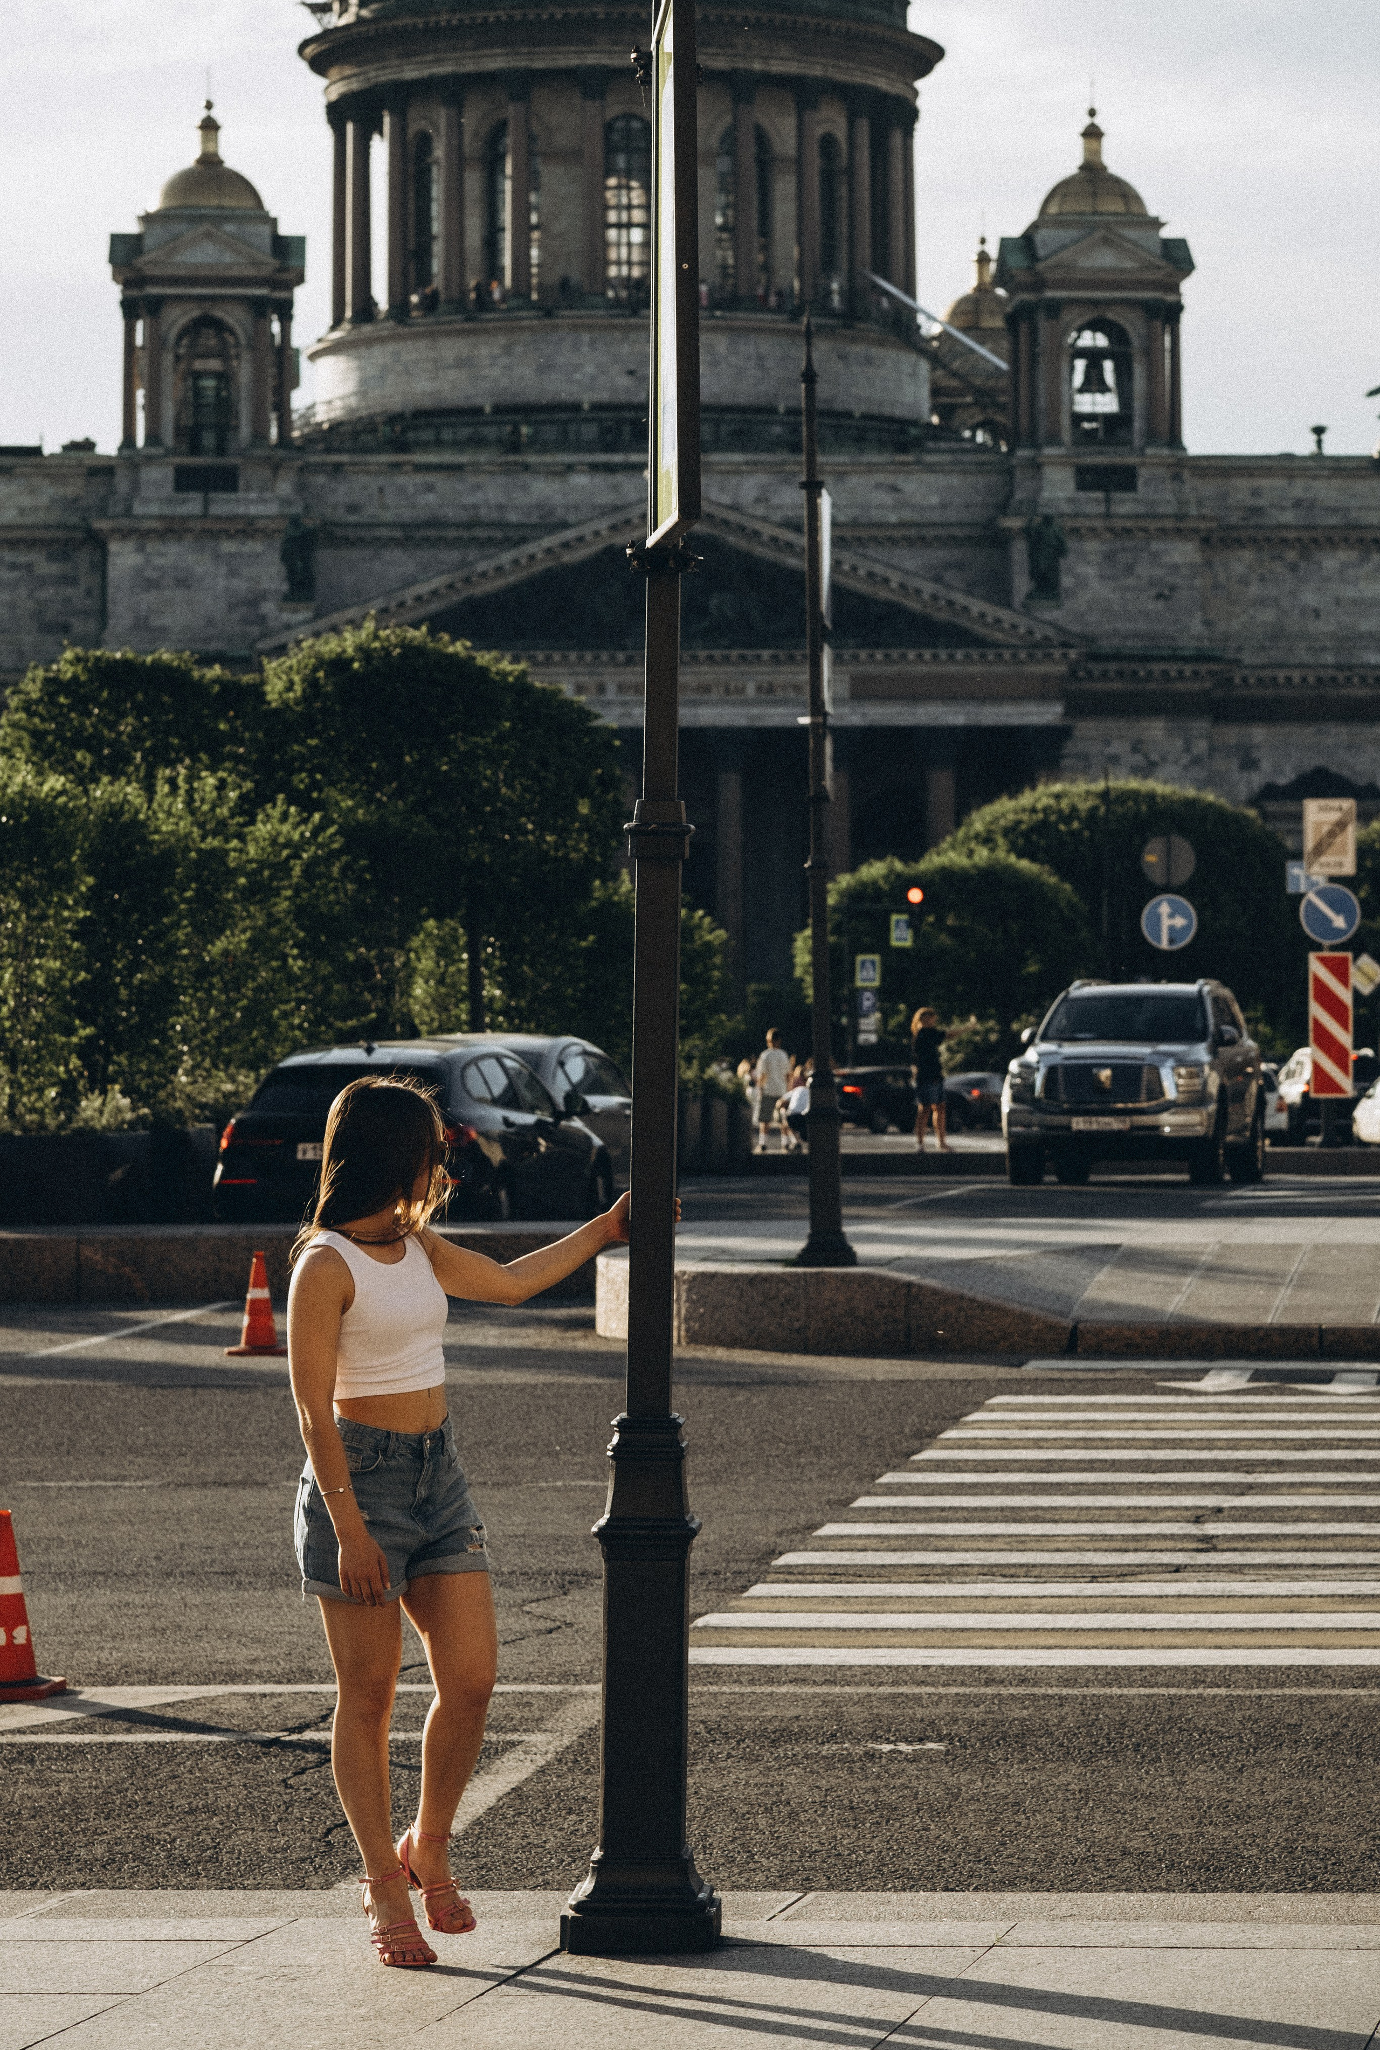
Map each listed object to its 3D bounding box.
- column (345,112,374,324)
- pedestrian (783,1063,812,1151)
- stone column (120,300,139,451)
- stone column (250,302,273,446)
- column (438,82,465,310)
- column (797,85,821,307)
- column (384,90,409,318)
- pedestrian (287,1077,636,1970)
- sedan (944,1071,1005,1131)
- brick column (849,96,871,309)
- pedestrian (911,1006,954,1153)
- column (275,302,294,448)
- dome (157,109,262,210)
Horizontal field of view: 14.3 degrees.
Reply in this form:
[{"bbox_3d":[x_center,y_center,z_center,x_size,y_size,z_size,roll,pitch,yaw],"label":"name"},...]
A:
[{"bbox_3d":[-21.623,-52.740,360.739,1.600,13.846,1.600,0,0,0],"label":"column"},{"bbox_3d":[1.277,0.986,66.000,0.500,1.060,0.500,0,1,-30],"label":"pedestrian"},{"bbox_3d":[-31.182,-36.200,307.200,1.100,8.400,1.100,0,0,-4],"label":"stone column"},{"bbox_3d":[-24.856,-37.737,320.000,1.250,8.800,1.250,0,0,0],"label":"stone column"},{"bbox_3d":[-13.908,-48.588,323.900,1.450,13.500,1.450,0,0,-4],"label":"column"},{"bbox_3d":[7.346,-51.253,341.000,1.450,13.800,1.450,0,0,0],"label":"column"},{"bbox_3d":[-18.301,-51.200,344.000,1.450,14.000,1.450,0,0,0],"label":"column"},{"bbox_3d":[-0.430,0.973,10.800,0.660,1.720,0.520,0,1,-41],"label":"pedestrian"},{"bbox_3d":[5.962,1.606,113.000,1.820,1.470,4.500,0,0,-15],"label":"sedan"},{"bbox_3d":[10.993,-53.166,357.203,1.600,13.710,1.600,0,0,0],"label":"brick column"},{"bbox_3d":[2.766,0.613,62.500,0.500,1.660,0.480,0,0,0],"label":"pedestrian"},{"bbox_3d":[-22.565,-36.286,307.700,1.100,8.300,1.100,0,0,-4],"label":"column"},{"bbox_3d":[-28.149,-50.943,325.000,6.300,6.200,6.300,0,0,0],"label":"dome"}]

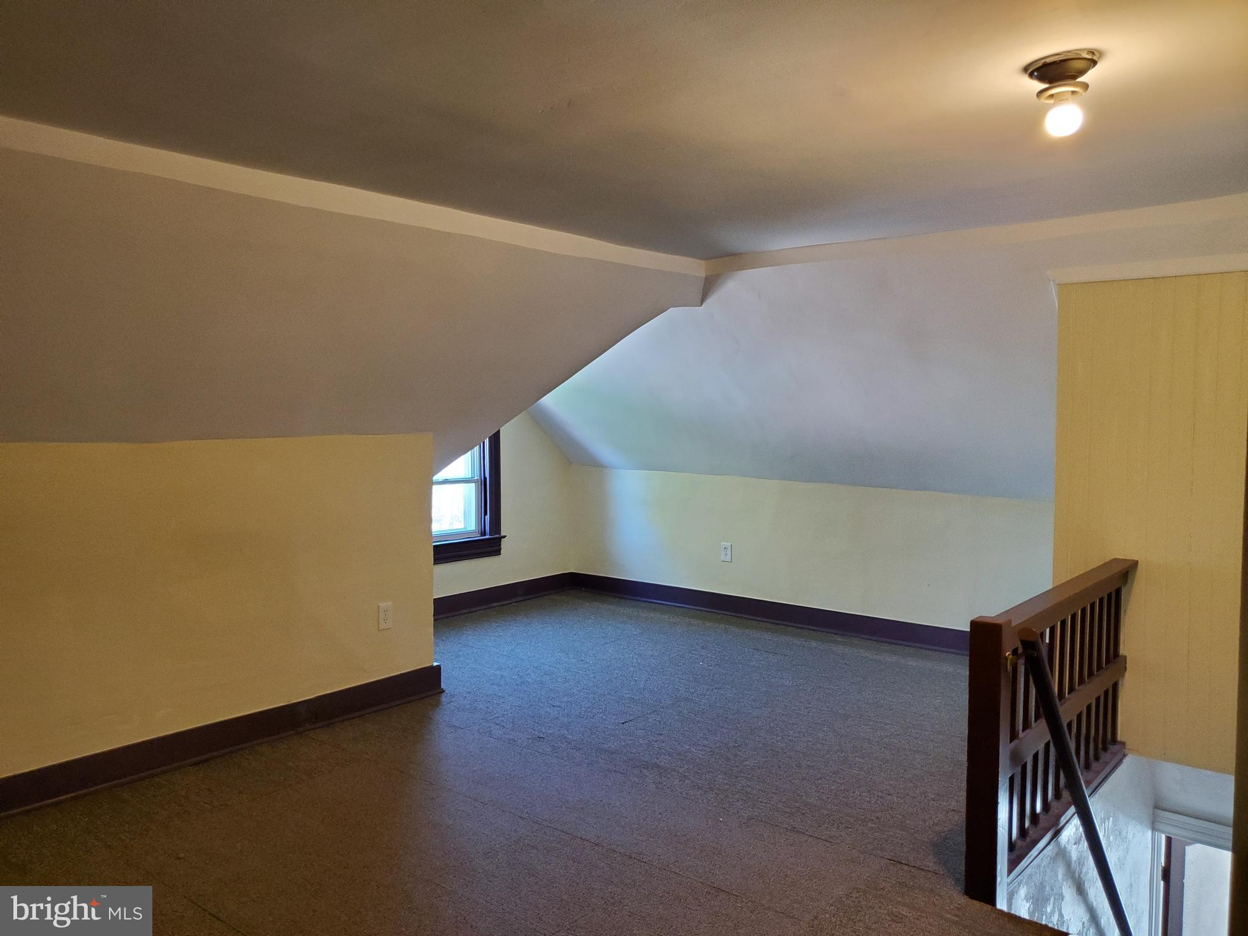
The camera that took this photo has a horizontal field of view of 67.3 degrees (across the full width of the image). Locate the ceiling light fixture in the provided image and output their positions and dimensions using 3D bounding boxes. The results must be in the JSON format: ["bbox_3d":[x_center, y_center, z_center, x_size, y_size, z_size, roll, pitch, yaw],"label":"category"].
[{"bbox_3d":[0.871,-0.735,1.868,0.138,0.142,0.138,3,5,41],"label":"ceiling light fixture"}]

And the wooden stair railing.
[{"bbox_3d":[1.412,0.756,3.018,0.092,0.766,1.399,3,5,41],"label":"wooden stair railing"}]

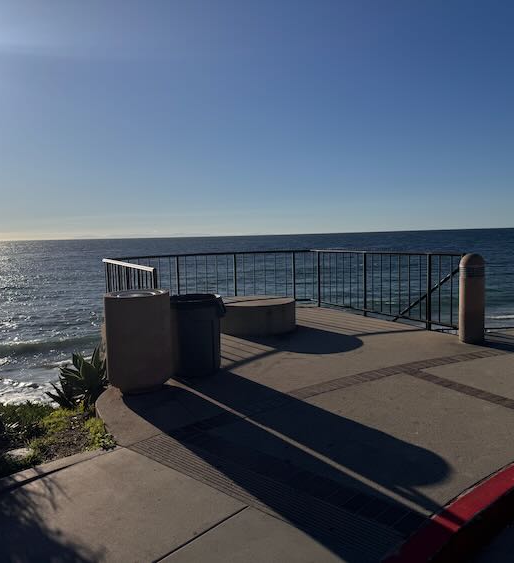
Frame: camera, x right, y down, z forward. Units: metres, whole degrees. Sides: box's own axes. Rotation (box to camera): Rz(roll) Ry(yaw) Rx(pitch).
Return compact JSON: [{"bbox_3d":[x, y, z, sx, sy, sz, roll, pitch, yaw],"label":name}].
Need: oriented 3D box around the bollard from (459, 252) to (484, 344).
[{"bbox_3d":[2.717,0.200,6.541,0.307,1.105,0.307,-1,5,0],"label":"bollard"}]

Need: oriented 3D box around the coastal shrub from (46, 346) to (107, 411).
[{"bbox_3d":[-1.698,0.932,4.950,0.640,0.600,0.620,-1,5,0],"label":"coastal shrub"}]

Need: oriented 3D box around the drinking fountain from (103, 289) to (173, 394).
[{"bbox_3d":[-1.133,0.555,4.958,0.620,0.860,0.620,-5,6,-35],"label":"drinking fountain"}]

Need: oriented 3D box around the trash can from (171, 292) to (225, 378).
[{"bbox_3d":[-0.618,0.550,5.311,0.575,0.785,0.575,-1,5,0],"label":"trash can"}]

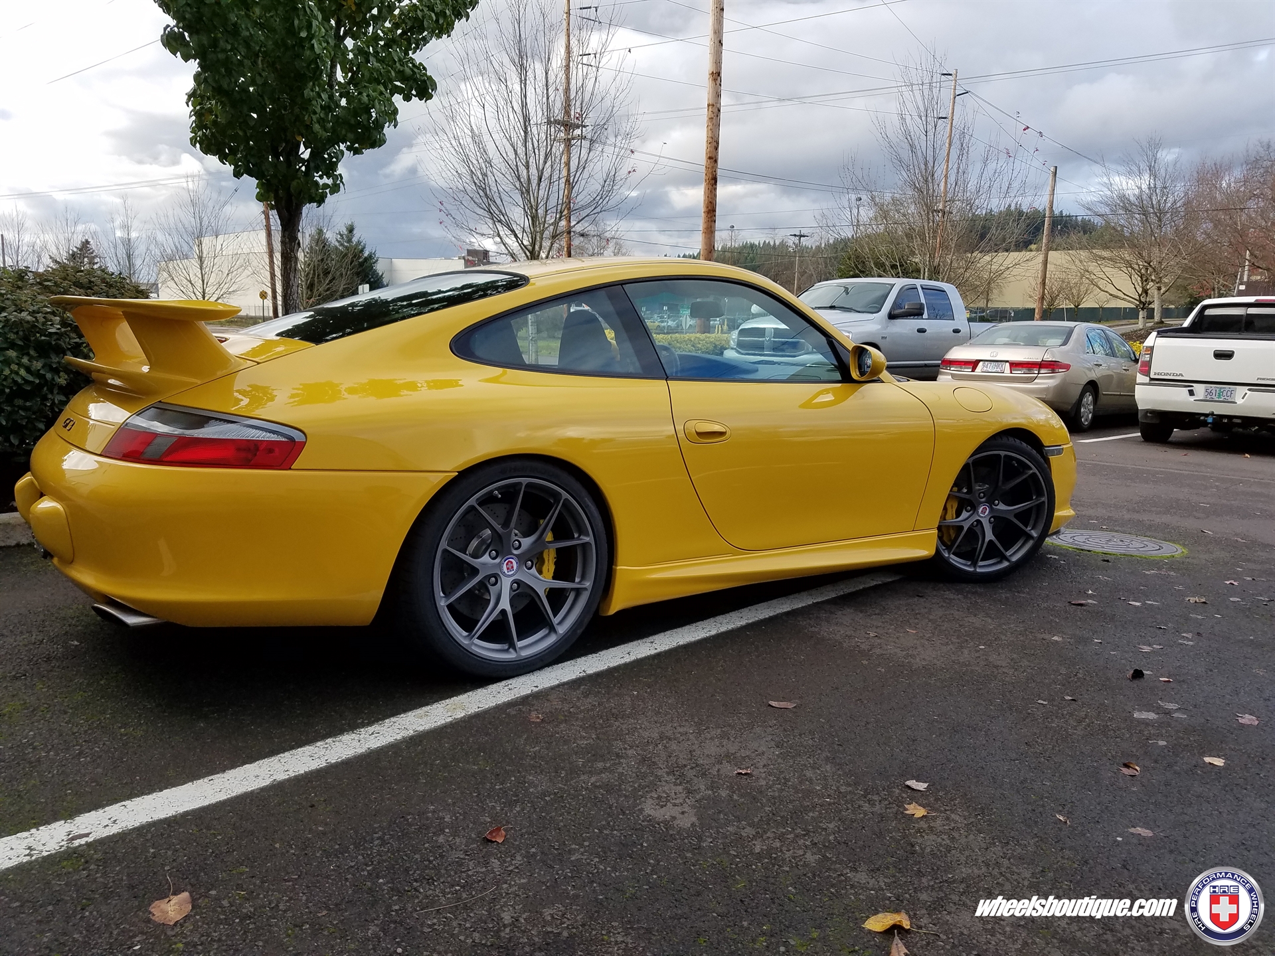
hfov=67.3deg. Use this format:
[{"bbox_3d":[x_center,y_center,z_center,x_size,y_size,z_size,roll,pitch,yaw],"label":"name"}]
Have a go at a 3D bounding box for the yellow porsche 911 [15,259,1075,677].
[{"bbox_3d":[0.057,-0.232,3.960,4.430,1.280,1.820,-3,9,-36],"label":"yellow porsche 911"}]

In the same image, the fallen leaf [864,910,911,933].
[{"bbox_3d":[0.411,0.737,1.590,0.085,0.022,0.050,0,8,-14],"label":"fallen leaf"}]

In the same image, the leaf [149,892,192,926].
[{"bbox_3d":[-0.753,0.700,1.550,0.064,0.015,0.085,-3,9,-33],"label":"leaf"}]

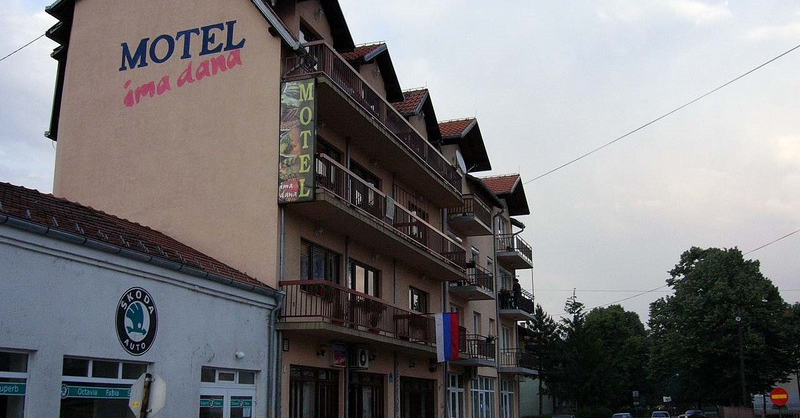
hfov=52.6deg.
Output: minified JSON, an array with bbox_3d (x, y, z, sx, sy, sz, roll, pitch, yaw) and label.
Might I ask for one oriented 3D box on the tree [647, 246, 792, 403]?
[{"bbox_3d":[27.021,10.994,69.450,11.800,15.000,11.800,-6,-15,19],"label":"tree"}]

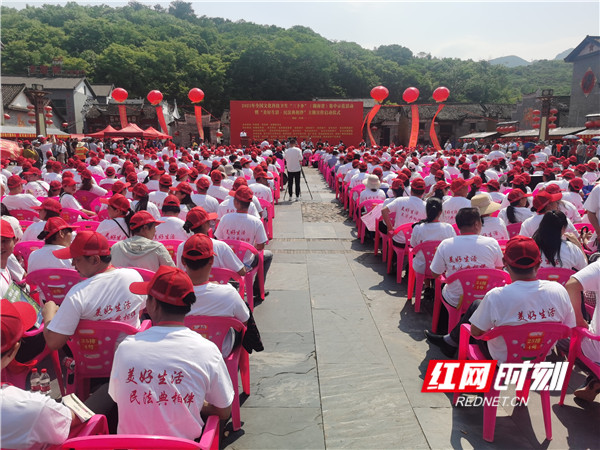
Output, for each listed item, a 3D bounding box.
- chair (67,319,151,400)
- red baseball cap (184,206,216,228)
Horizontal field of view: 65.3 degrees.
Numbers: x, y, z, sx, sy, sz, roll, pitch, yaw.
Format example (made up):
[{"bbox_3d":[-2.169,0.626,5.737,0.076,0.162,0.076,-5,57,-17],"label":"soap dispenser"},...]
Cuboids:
[{"bbox_3d":[-1.190,0.865,2.907,0.540,0.755,0.520,-1,10,-6],"label":"chair"},{"bbox_3d":[-0.810,-0.057,3.830,0.270,0.150,0.180,-7,12,-31],"label":"red baseball cap"}]

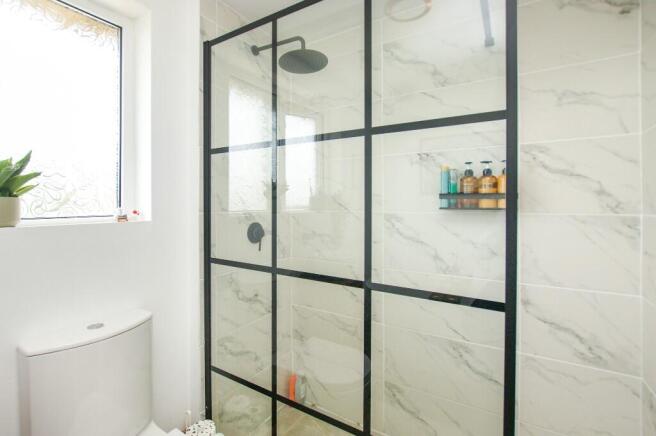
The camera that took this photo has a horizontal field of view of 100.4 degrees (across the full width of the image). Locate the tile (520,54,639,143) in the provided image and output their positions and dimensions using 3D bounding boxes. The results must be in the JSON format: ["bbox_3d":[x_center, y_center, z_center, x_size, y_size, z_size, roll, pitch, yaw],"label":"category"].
[{"bbox_3d":[0.984,-0.457,1.086,0.358,0.300,0.015,2,1,28],"label":"tile"}]

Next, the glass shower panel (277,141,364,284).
[{"bbox_3d":[-0.035,-0.039,0.943,0.350,0.460,0.015,2,1,28],"label":"glass shower panel"}]

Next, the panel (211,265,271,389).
[{"bbox_3d":[-0.377,0.446,1.162,0.358,0.467,0.010,1,1,29],"label":"panel"}]

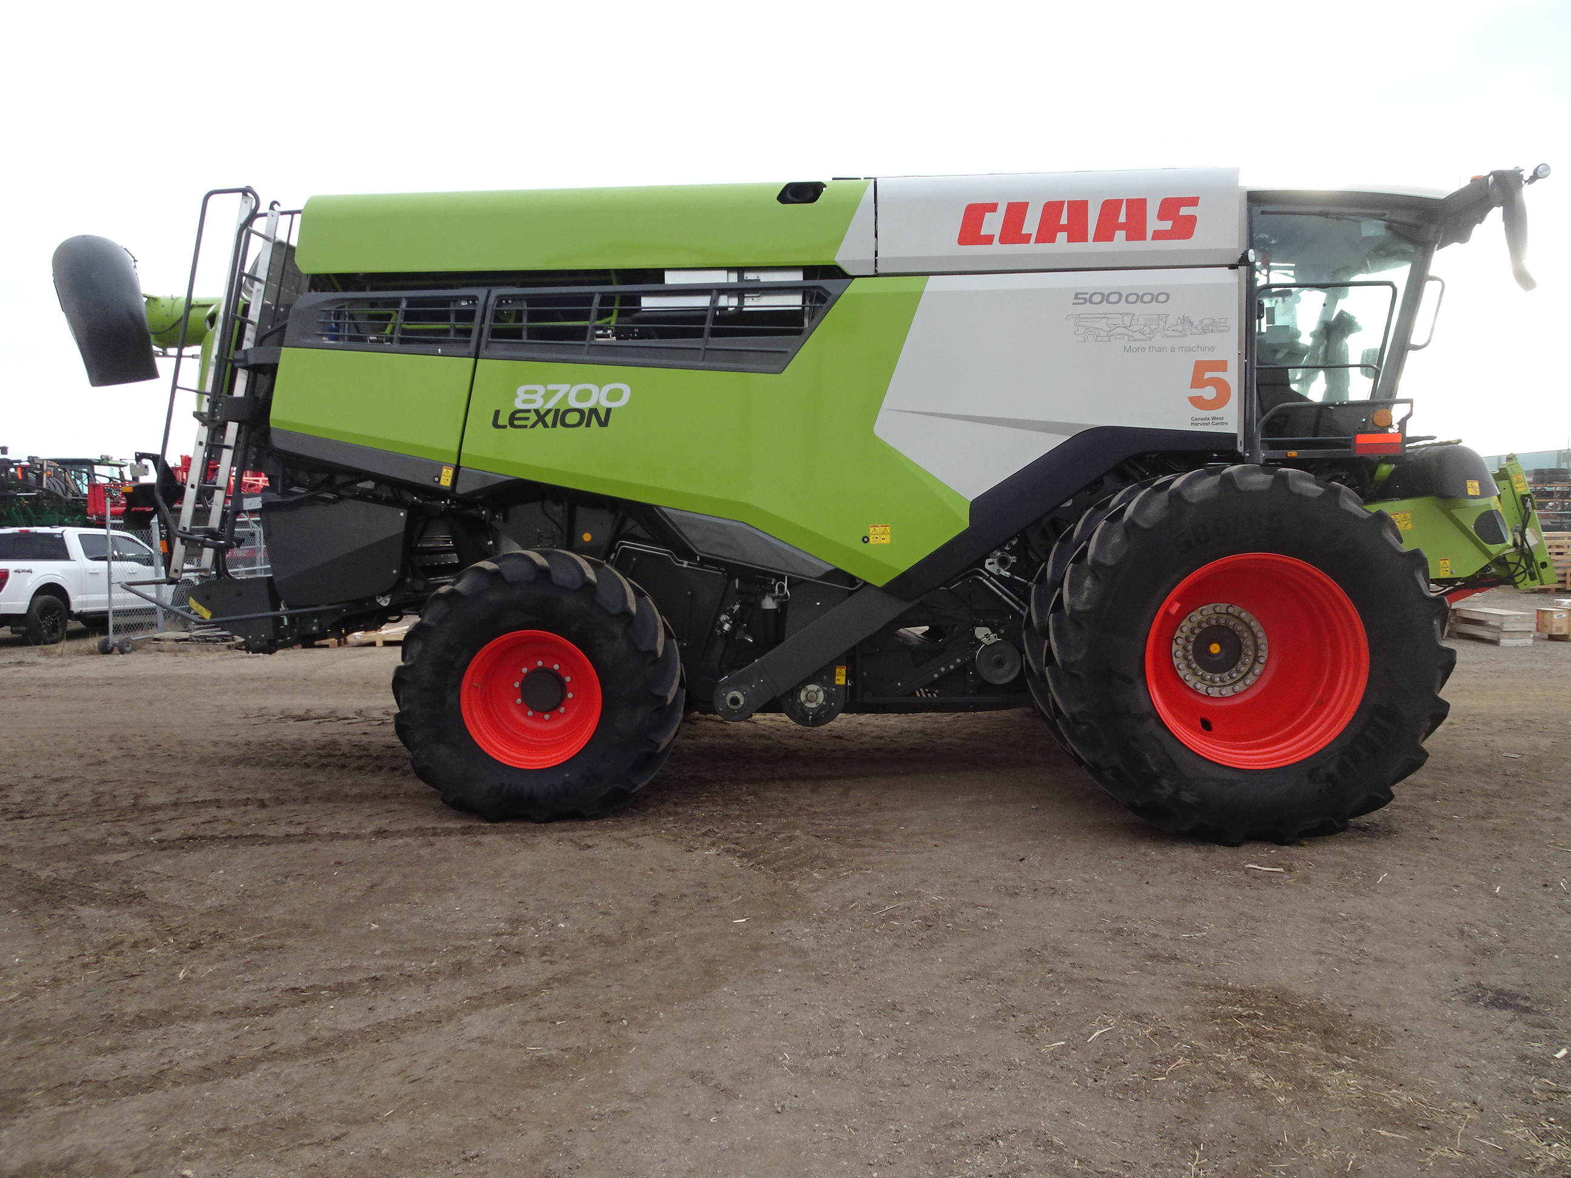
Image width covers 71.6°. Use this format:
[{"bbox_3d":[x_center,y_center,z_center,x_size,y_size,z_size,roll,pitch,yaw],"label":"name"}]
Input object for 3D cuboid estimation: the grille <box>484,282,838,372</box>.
[{"bbox_3d":[-0.765,-1.560,6.575,2.150,0.530,0.120,0,2,4],"label":"grille"}]

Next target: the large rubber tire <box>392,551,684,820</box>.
[{"bbox_3d":[-1.478,0.570,6.575,1.660,1.590,0.600,0,2,-2],"label":"large rubber tire"}]

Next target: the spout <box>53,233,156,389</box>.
[{"bbox_3d":[-5.560,-2.280,8.900,0.760,1.180,0.600,0,2,3],"label":"spout"}]

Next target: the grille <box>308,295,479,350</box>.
[{"bbox_3d":[-2.413,-1.637,6.697,1.090,0.350,0.100,0,2,4],"label":"grille"}]

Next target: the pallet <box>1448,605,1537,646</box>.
[{"bbox_3d":[11.700,0.646,18.040,0.560,0.490,1.800,0,2,10],"label":"pallet"}]

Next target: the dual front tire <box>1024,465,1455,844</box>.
[{"bbox_3d":[2.469,0.315,6.267,2.040,1.980,1.360,0,2,4],"label":"dual front tire"}]

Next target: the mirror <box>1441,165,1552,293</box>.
[{"bbox_3d":[4.080,-2.030,6.300,0.420,0.680,0.600,0,2,4],"label":"mirror"}]

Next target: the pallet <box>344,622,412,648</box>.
[{"bbox_3d":[-6.650,0.800,17.900,1.100,0.220,1.100,0,2,0],"label":"pallet"}]

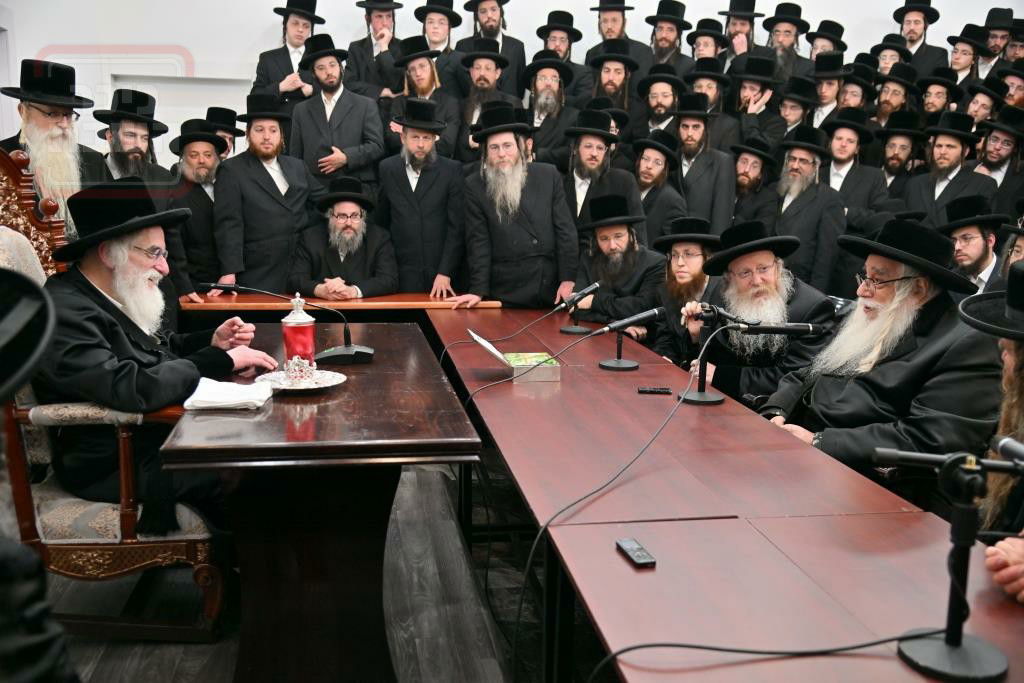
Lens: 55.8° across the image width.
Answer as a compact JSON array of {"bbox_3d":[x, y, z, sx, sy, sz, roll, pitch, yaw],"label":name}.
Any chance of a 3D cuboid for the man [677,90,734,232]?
[{"bbox_3d":[1.300,-0.748,6.663,0.550,1.880,0.360,5,11,28],"label":"man"}]

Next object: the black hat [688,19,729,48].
[{"bbox_3d":[1.455,-2.289,7.200,0.330,0.155,0.355,5,4,25],"label":"black hat"}]

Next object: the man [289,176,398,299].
[{"bbox_3d":[-0.965,-0.244,5.607,0.660,1.410,0.740,-1,10,-8],"label":"man"}]

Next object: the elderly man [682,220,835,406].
[{"bbox_3d":[0.901,0.209,3.459,0.620,1.270,0.800,7,12,36],"label":"elderly man"}]

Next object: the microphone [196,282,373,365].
[{"bbox_3d":[-0.736,-0.055,3.130,0.570,0.260,0.140,0,10,-9],"label":"microphone"}]

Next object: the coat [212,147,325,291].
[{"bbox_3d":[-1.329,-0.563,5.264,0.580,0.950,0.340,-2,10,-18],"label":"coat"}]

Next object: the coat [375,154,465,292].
[{"bbox_3d":[-0.547,-0.595,5.841,0.550,1.050,0.330,-1,10,-4],"label":"coat"}]

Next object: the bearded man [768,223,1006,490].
[{"bbox_3d":[1.054,0.298,2.764,0.720,1.280,0.600,-1,10,-11],"label":"bearded man"}]

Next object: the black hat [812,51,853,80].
[{"bbox_3d":[2.305,-1.994,7.000,0.330,0.160,0.360,5,11,28],"label":"black hat"}]

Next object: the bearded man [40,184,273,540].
[{"bbox_3d":[-1.073,0.146,2.999,0.760,1.270,0.600,0,10,-9],"label":"bearded man"}]

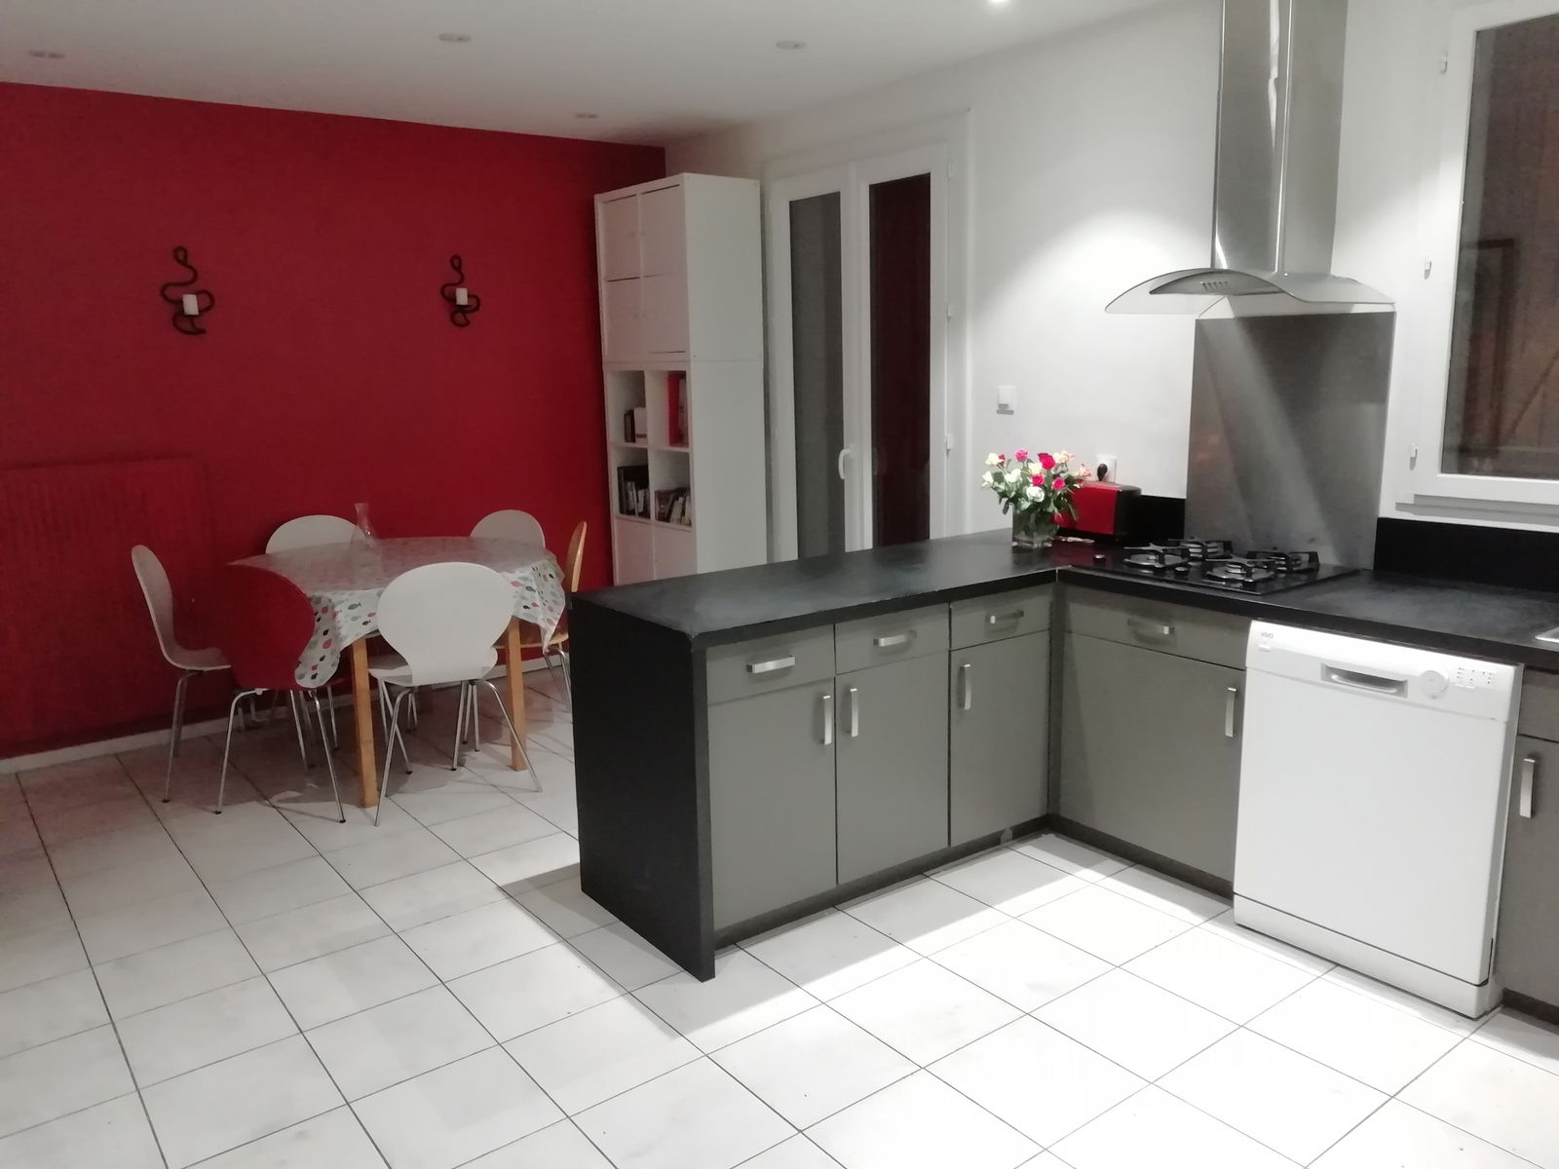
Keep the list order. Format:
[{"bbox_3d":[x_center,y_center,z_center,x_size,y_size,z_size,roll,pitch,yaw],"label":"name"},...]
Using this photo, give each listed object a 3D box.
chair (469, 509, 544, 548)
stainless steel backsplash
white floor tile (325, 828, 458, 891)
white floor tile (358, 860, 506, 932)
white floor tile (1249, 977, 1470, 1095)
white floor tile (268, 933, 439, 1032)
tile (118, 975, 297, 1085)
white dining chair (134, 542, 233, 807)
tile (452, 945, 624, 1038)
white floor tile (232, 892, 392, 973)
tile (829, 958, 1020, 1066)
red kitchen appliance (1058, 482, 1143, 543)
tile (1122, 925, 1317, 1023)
[{"bbox_3d":[-1.294,0.150,4.961,0.520,0.875,0.520,4,12,26],"label":"chair"},{"bbox_3d":[1.512,-0.441,3.534,0.012,0.722,0.620,-9,14,-36],"label":"stainless steel backsplash"},{"bbox_3d":[-1.212,0.859,3.662,0.331,0.010,0.331,-9,14,-36],"label":"white floor tile"},{"bbox_3d":[-1.002,0.899,3.381,0.326,0.010,0.326,-9,14,-36],"label":"white floor tile"},{"bbox_3d":[1.290,1.003,2.626,0.331,0.010,0.331,-9,14,-36],"label":"white floor tile"},{"bbox_3d":[-1.071,0.995,2.941,0.331,0.010,0.331,-9,14,-36],"label":"white floor tile"},{"bbox_3d":[-1.338,1.038,2.737,0.333,0.010,0.333,-9,14,-36],"label":"tile"},{"bbox_3d":[-2.093,0.273,4.448,0.540,0.885,0.520,-7,12,-26],"label":"white dining chair"},{"bbox_3d":[-0.597,0.992,2.858,0.326,0.010,0.326,-9,14,-36],"label":"tile"},{"bbox_3d":[-1.278,0.949,3.202,0.331,0.010,0.331,-9,14,-36],"label":"white floor tile"},{"bbox_3d":[0.340,0.995,2.731,0.326,0.010,0.326,-9,14,-36],"label":"tile"},{"bbox_3d":[1.073,-0.255,4.029,0.160,0.186,0.300,-9,14,-36],"label":"red kitchen appliance"},{"bbox_3d":[1.073,0.953,2.866,0.326,0.010,0.326,-9,14,-36],"label":"tile"}]

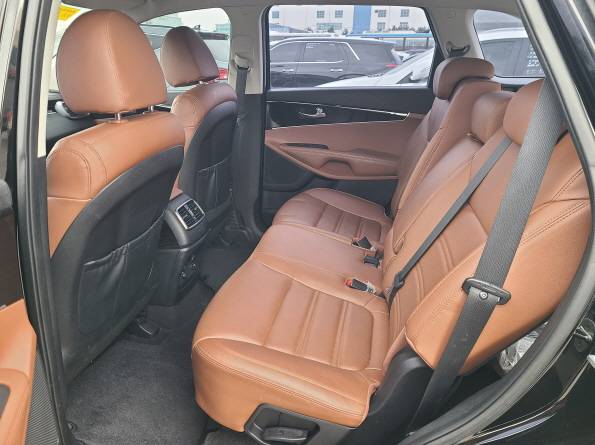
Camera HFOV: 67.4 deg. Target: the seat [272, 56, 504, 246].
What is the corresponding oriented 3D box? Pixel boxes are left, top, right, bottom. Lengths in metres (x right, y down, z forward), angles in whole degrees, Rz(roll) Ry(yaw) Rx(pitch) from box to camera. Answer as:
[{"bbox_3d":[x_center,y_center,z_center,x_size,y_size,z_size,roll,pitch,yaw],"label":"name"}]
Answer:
[{"bbox_3d":[0.315,-0.244,1.786,0.790,0.790,0.460,4,22,11],"label":"seat"}]

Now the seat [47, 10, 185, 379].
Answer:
[{"bbox_3d":[-0.689,-0.006,1.208,0.740,1.020,0.530,4,22,11],"label":"seat"}]

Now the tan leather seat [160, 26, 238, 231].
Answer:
[{"bbox_3d":[-0.632,-0.274,1.885,0.730,1.020,0.520,4,22,11],"label":"tan leather seat"}]

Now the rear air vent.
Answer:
[{"bbox_3d":[-0.387,-0.026,1.579,0.035,0.085,0.125,-22,15,19],"label":"rear air vent"}]

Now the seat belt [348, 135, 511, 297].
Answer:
[{"bbox_3d":[0.326,0.005,1.182,0.340,0.490,0.130,4,22,11],"label":"seat belt"}]

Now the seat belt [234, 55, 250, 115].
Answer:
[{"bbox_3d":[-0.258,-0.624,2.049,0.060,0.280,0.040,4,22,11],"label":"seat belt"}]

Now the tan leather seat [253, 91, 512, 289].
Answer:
[{"bbox_3d":[0.266,-0.061,1.430,0.830,0.710,0.400,4,22,11],"label":"tan leather seat"}]

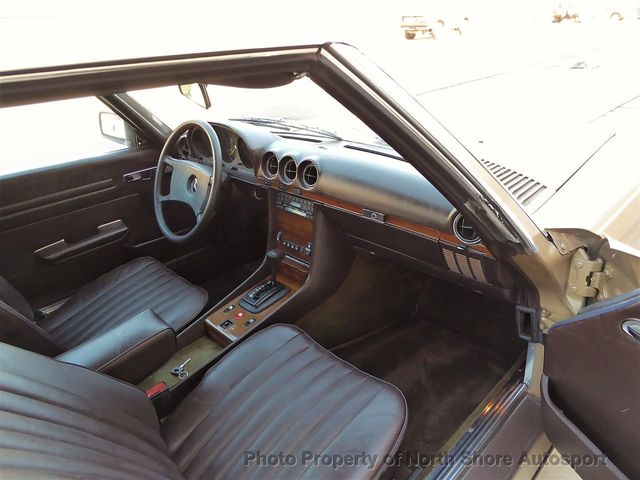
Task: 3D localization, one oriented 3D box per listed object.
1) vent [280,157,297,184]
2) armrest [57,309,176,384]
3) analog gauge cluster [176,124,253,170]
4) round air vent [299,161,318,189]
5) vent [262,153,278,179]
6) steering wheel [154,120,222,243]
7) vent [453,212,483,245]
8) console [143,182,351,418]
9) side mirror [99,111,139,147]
[{"bbox_3d":[-0.089,-0.218,1.432,0.080,0.080,0.040,21,35,41],"label":"vent"},{"bbox_3d":[-0.548,0.322,1.227,0.150,0.120,0.310,21,35,41],"label":"armrest"},{"bbox_3d":[-0.383,-0.353,1.698,0.475,0.150,0.070,21,27,41],"label":"analog gauge cluster"},{"bbox_3d":[-0.027,-0.197,1.374,0.080,0.080,0.040,21,35,41],"label":"round air vent"},{"bbox_3d":[-0.150,-0.241,1.489,0.080,0.080,0.040,21,35,41],"label":"vent"},{"bbox_3d":[-0.440,-0.199,1.565,0.407,0.407,0.090,21,9,41],"label":"steering wheel"},{"bbox_3d":[0.341,-0.028,1.052,0.080,0.080,0.040,21,35,41],"label":"vent"},{"bbox_3d":[-0.278,0.143,1.370,0.240,0.420,0.720,21,35,41],"label":"console"},{"bbox_3d":[-0.791,-0.438,1.832,0.190,0.120,0.090,11,29,28],"label":"side mirror"}]

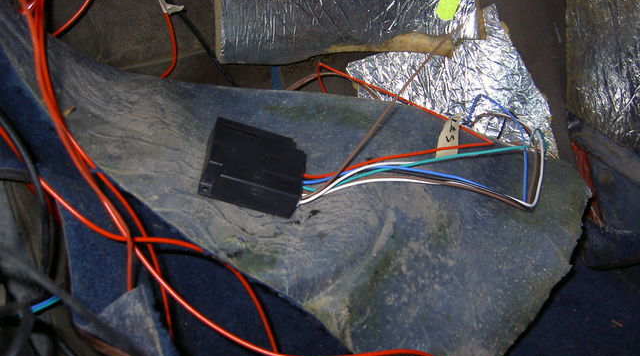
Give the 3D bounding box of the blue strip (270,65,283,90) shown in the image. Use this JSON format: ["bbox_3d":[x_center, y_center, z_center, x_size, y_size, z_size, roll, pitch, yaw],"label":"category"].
[{"bbox_3d":[-0.041,-0.093,0.655,0.010,0.008,0.023,1,53,-1],"label":"blue strip"}]

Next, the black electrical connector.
[{"bbox_3d":[-0.053,-0.008,0.560,0.069,0.027,0.060,15,57,3],"label":"black electrical connector"}]

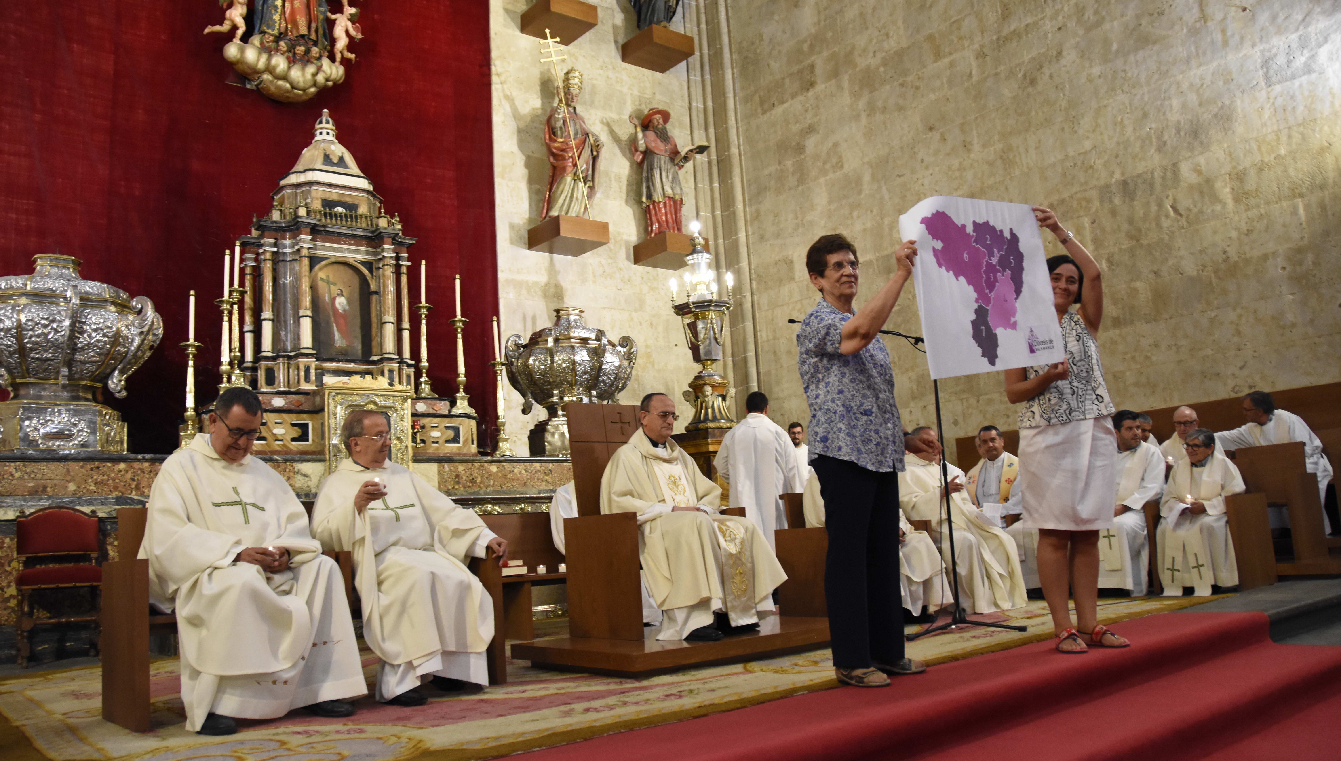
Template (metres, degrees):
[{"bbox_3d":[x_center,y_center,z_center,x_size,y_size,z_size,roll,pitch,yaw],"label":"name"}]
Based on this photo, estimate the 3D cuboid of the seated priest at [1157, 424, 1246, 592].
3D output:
[{"bbox_3d":[3.372,0.780,6.409,0.600,1.090,0.780,-12,-12,43],"label":"seated priest"}]

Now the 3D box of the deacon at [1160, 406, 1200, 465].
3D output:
[{"bbox_3d":[3.934,0.814,7.613,0.750,1.220,0.600,3,-11,-39],"label":"deacon"}]

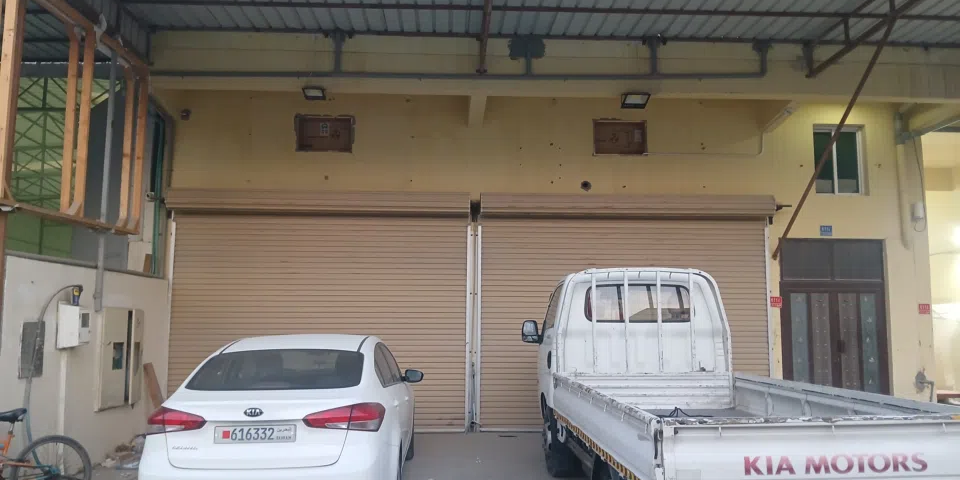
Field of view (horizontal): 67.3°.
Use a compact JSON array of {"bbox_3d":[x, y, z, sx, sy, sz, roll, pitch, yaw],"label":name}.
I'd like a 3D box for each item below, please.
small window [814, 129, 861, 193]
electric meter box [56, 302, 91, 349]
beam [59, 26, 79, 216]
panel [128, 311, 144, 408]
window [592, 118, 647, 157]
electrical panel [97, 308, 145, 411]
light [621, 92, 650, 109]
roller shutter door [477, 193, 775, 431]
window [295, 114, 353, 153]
[{"bbox_3d":[5.343,-1.181,10.729,0.711,1.029,0.100,0,-6,-2],"label":"small window"},{"bbox_3d":[-4.129,0.869,7.365,0.210,0.463,0.260,0,-6,-2],"label":"electric meter box"},{"bbox_3d":[-4.218,-1.228,7.410,0.090,1.903,0.060,0,-6,-2],"label":"beam"},{"bbox_3d":[-4.203,1.423,8.771,0.080,1.130,0.500,1,-6,-8],"label":"panel"},{"bbox_3d":[2.051,-1.497,10.598,0.782,0.545,0.120,0,-6,-2],"label":"window"},{"bbox_3d":[-4.221,1.397,8.532,0.100,1.130,0.970,0,-6,-2],"label":"electrical panel"},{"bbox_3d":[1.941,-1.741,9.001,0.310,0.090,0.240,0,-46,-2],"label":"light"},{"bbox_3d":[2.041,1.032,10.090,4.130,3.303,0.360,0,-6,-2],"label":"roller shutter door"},{"bbox_3d":[-2.248,-1.538,10.479,0.860,0.538,0.120,0,-6,-2],"label":"window"}]

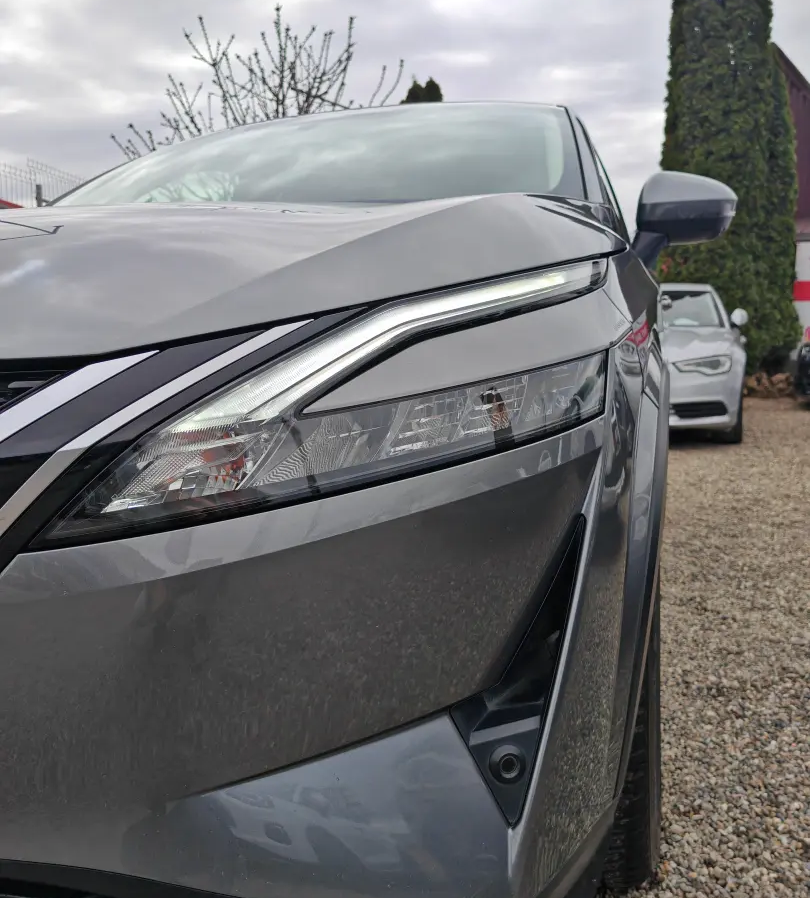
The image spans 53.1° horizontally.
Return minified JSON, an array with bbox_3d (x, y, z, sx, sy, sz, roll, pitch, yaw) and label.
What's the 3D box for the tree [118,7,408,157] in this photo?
[{"bbox_3d":[-1.639,-2.500,8.755,3.300,4.400,3.200,0,7,0],"label":"tree"}]

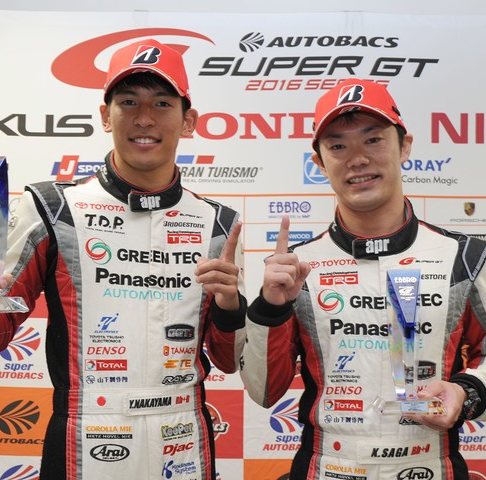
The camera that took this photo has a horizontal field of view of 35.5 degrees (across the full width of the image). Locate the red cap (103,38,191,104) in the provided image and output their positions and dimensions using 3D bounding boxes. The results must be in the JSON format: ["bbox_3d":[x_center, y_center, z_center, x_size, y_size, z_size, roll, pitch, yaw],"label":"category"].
[{"bbox_3d":[-0.182,-0.325,1.470,0.172,0.132,0.265,2,-3,-3],"label":"red cap"}]

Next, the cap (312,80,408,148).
[{"bbox_3d":[0.203,-0.246,1.420,0.175,0.130,0.265,-11,-5,13],"label":"cap"}]

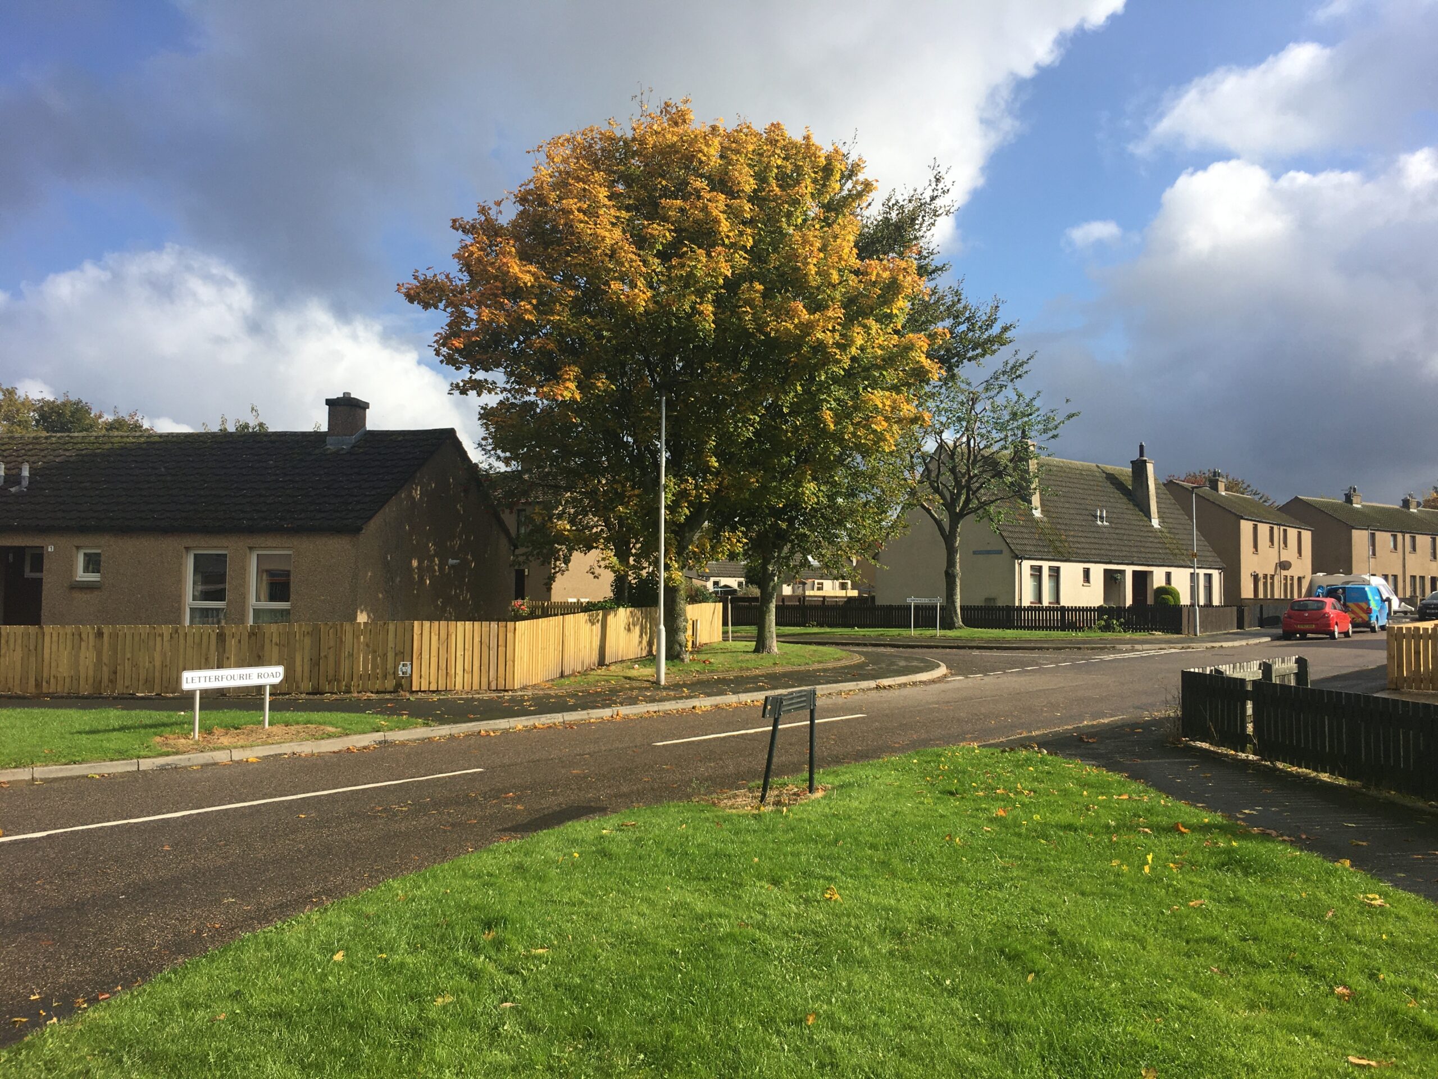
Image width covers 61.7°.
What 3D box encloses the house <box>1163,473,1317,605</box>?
[{"bbox_3d":[28.966,0.340,70.614,7.570,8.000,12.740,-2,-4,42],"label":"house"}]

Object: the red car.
[{"bbox_3d":[21.240,2.753,42.678,1.740,1.490,4.000,-1,-4,37],"label":"red car"}]

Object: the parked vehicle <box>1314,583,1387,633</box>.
[{"bbox_3d":[28.097,3.091,53.056,1.920,1.970,4.900,-1,-4,37],"label":"parked vehicle"}]

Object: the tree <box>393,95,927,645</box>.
[{"bbox_3d":[-1.142,-3.792,29.024,12.400,13.300,11.000,1,-3,0],"label":"tree"}]

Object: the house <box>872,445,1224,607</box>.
[{"bbox_3d":[16.223,-0.295,58.152,16.260,8.300,8.430,3,-4,-38],"label":"house"}]

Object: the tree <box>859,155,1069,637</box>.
[{"bbox_3d":[9.605,-5.517,47.839,8.800,18.000,8.400,1,-3,0],"label":"tree"}]

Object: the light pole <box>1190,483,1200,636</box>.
[{"bbox_3d":[16.618,0.727,41.507,0.650,5.200,0.200,-1,-4,36],"label":"light pole"}]

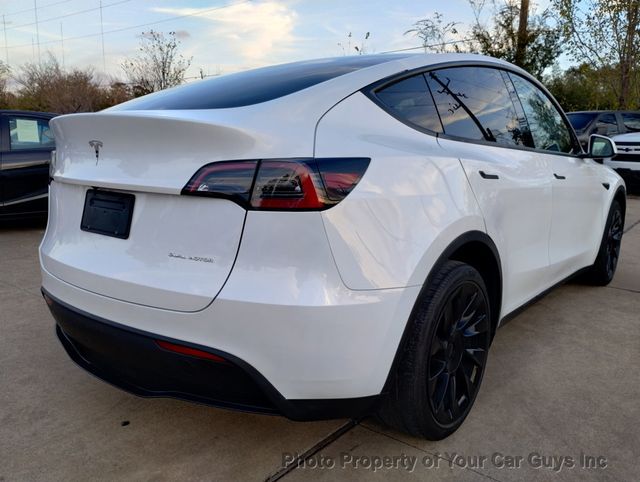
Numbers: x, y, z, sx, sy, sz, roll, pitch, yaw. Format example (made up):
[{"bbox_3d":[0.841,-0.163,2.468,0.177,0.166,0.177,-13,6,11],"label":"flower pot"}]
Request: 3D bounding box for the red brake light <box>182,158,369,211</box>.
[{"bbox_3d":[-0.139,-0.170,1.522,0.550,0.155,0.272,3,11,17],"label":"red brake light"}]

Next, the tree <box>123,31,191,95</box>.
[{"bbox_3d":[-5.688,-4.869,18.599,2.511,5.073,2.385,-3,11,-16],"label":"tree"}]

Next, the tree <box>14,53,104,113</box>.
[{"bbox_3d":[-10.798,-5.403,21.930,3.807,4.898,3.616,-5,12,-25],"label":"tree"}]

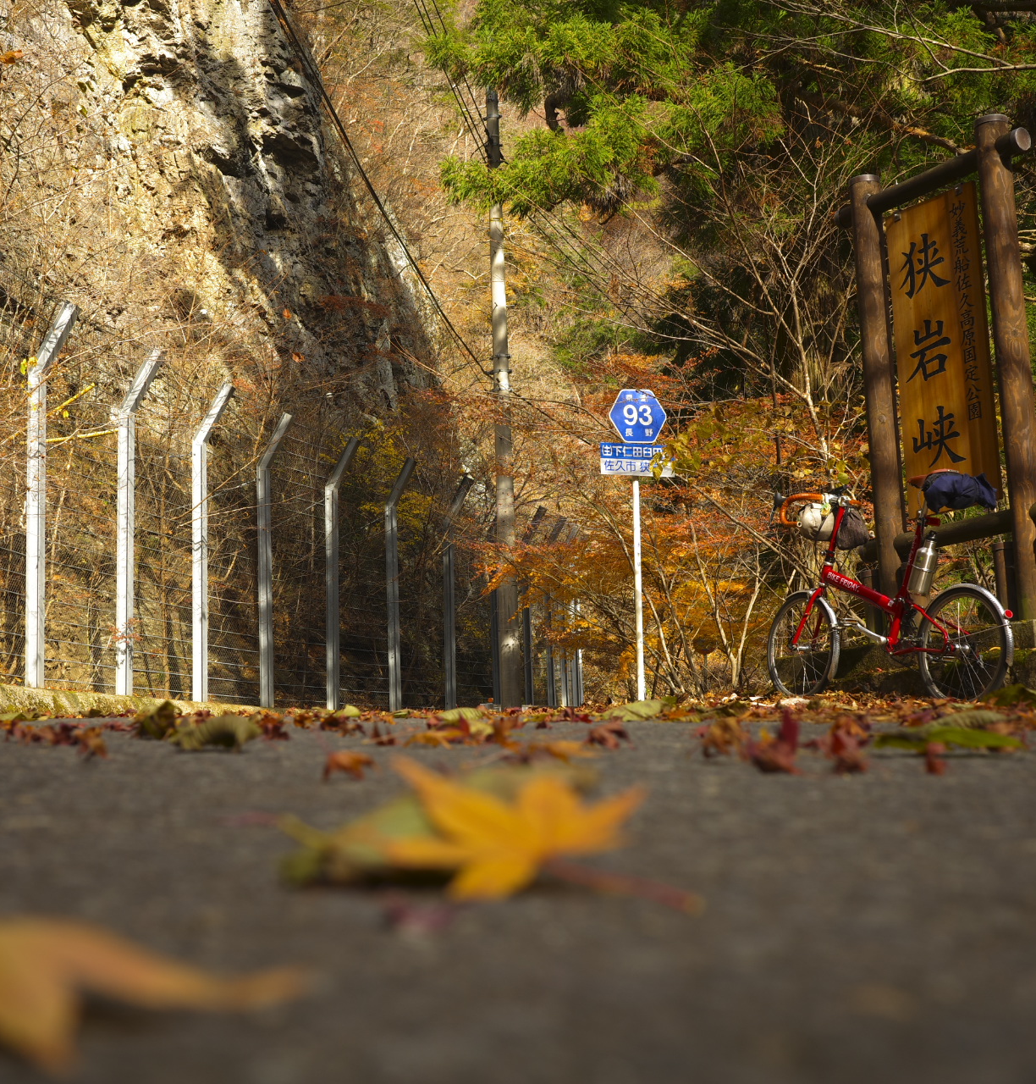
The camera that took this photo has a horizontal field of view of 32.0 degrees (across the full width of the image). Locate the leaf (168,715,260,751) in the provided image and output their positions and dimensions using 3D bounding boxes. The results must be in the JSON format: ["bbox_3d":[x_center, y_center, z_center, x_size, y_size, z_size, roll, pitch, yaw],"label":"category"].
[{"bbox_3d":[-0.426,0.268,2.530,0.128,0.046,0.080,-2,-8,0],"label":"leaf"}]

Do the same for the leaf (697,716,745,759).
[{"bbox_3d":[0.211,0.204,1.883,0.050,0.041,0.045,-2,-8,0],"label":"leaf"}]

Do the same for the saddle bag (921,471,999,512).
[{"bbox_3d":[1.960,-0.217,8.000,0.250,0.170,0.230,4,-5,-36],"label":"saddle bag"}]

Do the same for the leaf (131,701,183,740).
[{"bbox_3d":[-0.691,0.342,3.458,0.095,0.069,0.065,-2,-8,0],"label":"leaf"}]

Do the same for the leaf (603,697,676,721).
[{"bbox_3d":[0.361,0.502,5.431,0.214,0.065,0.120,-2,-8,0],"label":"leaf"}]

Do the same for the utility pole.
[{"bbox_3d":[-0.263,-2.485,29.686,0.340,10.411,0.340,-2,-8,0],"label":"utility pole"}]

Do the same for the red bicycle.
[{"bbox_3d":[1.662,0.218,8.310,0.440,1.000,1.500,4,-5,-36],"label":"red bicycle"}]

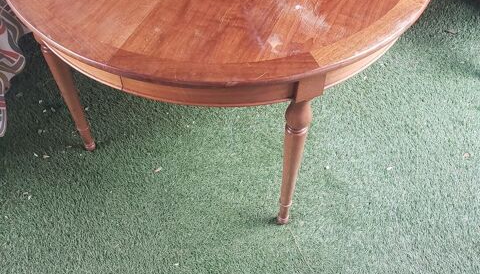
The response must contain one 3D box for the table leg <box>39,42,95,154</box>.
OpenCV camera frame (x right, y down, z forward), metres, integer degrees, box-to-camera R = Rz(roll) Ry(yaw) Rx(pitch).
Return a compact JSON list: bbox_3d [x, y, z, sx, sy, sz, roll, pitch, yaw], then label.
[{"bbox_3d":[-0.545,-0.145,1.521,0.066,0.615,0.066,-17,55,-14],"label":"table leg"}]

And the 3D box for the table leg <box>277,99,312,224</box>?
[{"bbox_3d":[0.138,0.090,1.355,0.066,0.615,0.066,-17,55,-14],"label":"table leg"}]

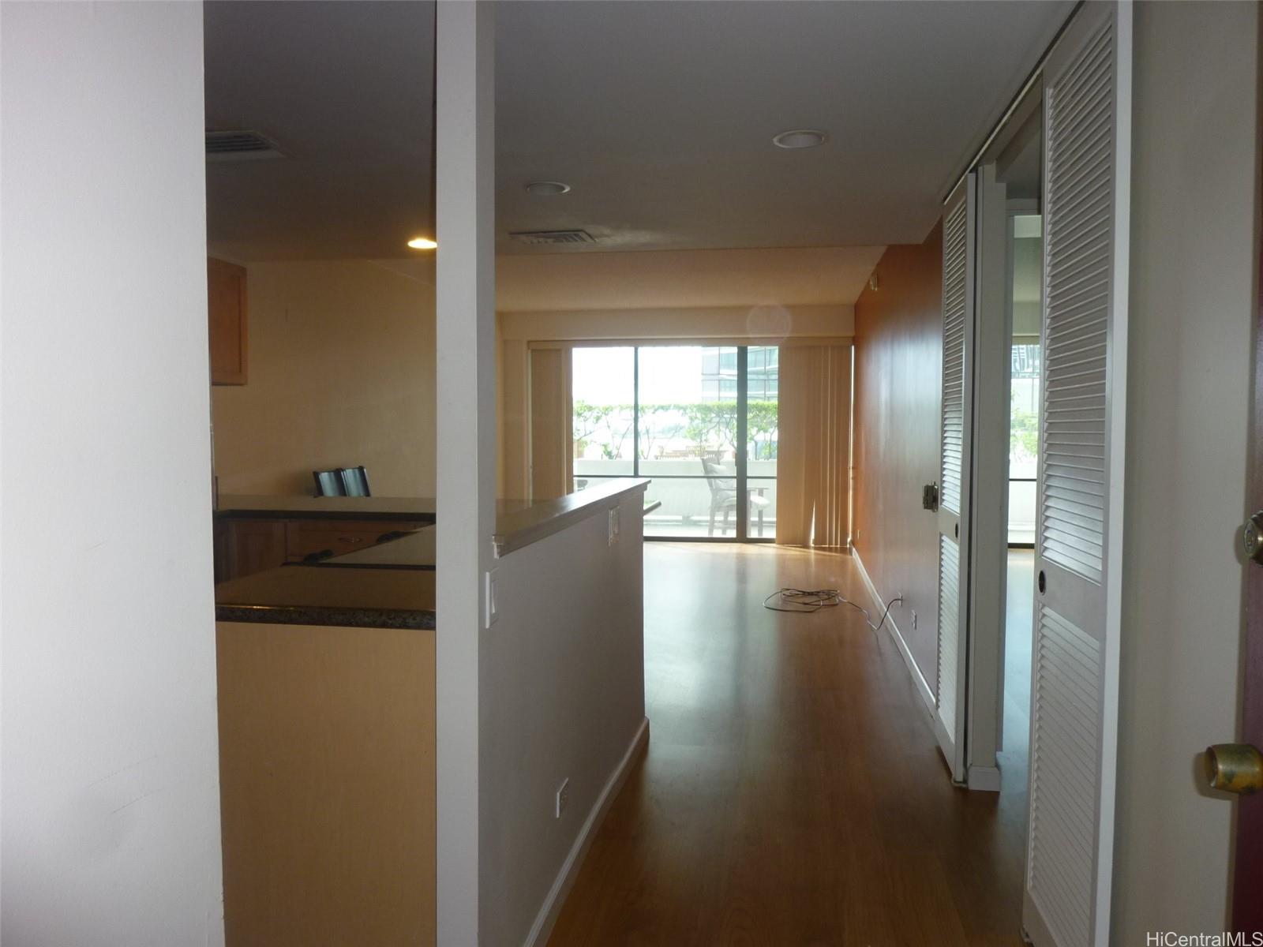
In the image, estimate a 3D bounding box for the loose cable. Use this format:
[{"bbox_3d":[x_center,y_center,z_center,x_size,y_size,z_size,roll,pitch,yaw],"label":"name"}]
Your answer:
[{"bbox_3d":[1.333,0.821,6.338,0.840,0.290,1.750,1,3,10],"label":"loose cable"}]

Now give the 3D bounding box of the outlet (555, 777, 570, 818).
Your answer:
[{"bbox_3d":[-0.184,0.878,2.474,0.008,0.070,0.115,1,3,10],"label":"outlet"}]

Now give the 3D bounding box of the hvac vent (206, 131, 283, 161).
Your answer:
[{"bbox_3d":[-1.392,-1.115,3.098,0.375,0.020,0.260,1,3,10],"label":"hvac vent"}]

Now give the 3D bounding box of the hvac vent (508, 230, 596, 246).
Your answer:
[{"bbox_3d":[-0.404,-1.188,4.594,0.380,0.020,0.270,1,3,10],"label":"hvac vent"}]

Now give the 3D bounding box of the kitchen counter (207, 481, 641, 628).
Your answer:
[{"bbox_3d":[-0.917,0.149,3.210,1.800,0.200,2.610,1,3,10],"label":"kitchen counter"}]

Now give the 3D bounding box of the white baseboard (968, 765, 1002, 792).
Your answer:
[{"bbox_3d":[1.253,1.080,3.235,0.104,0.084,0.020,1,3,10],"label":"white baseboard"}]

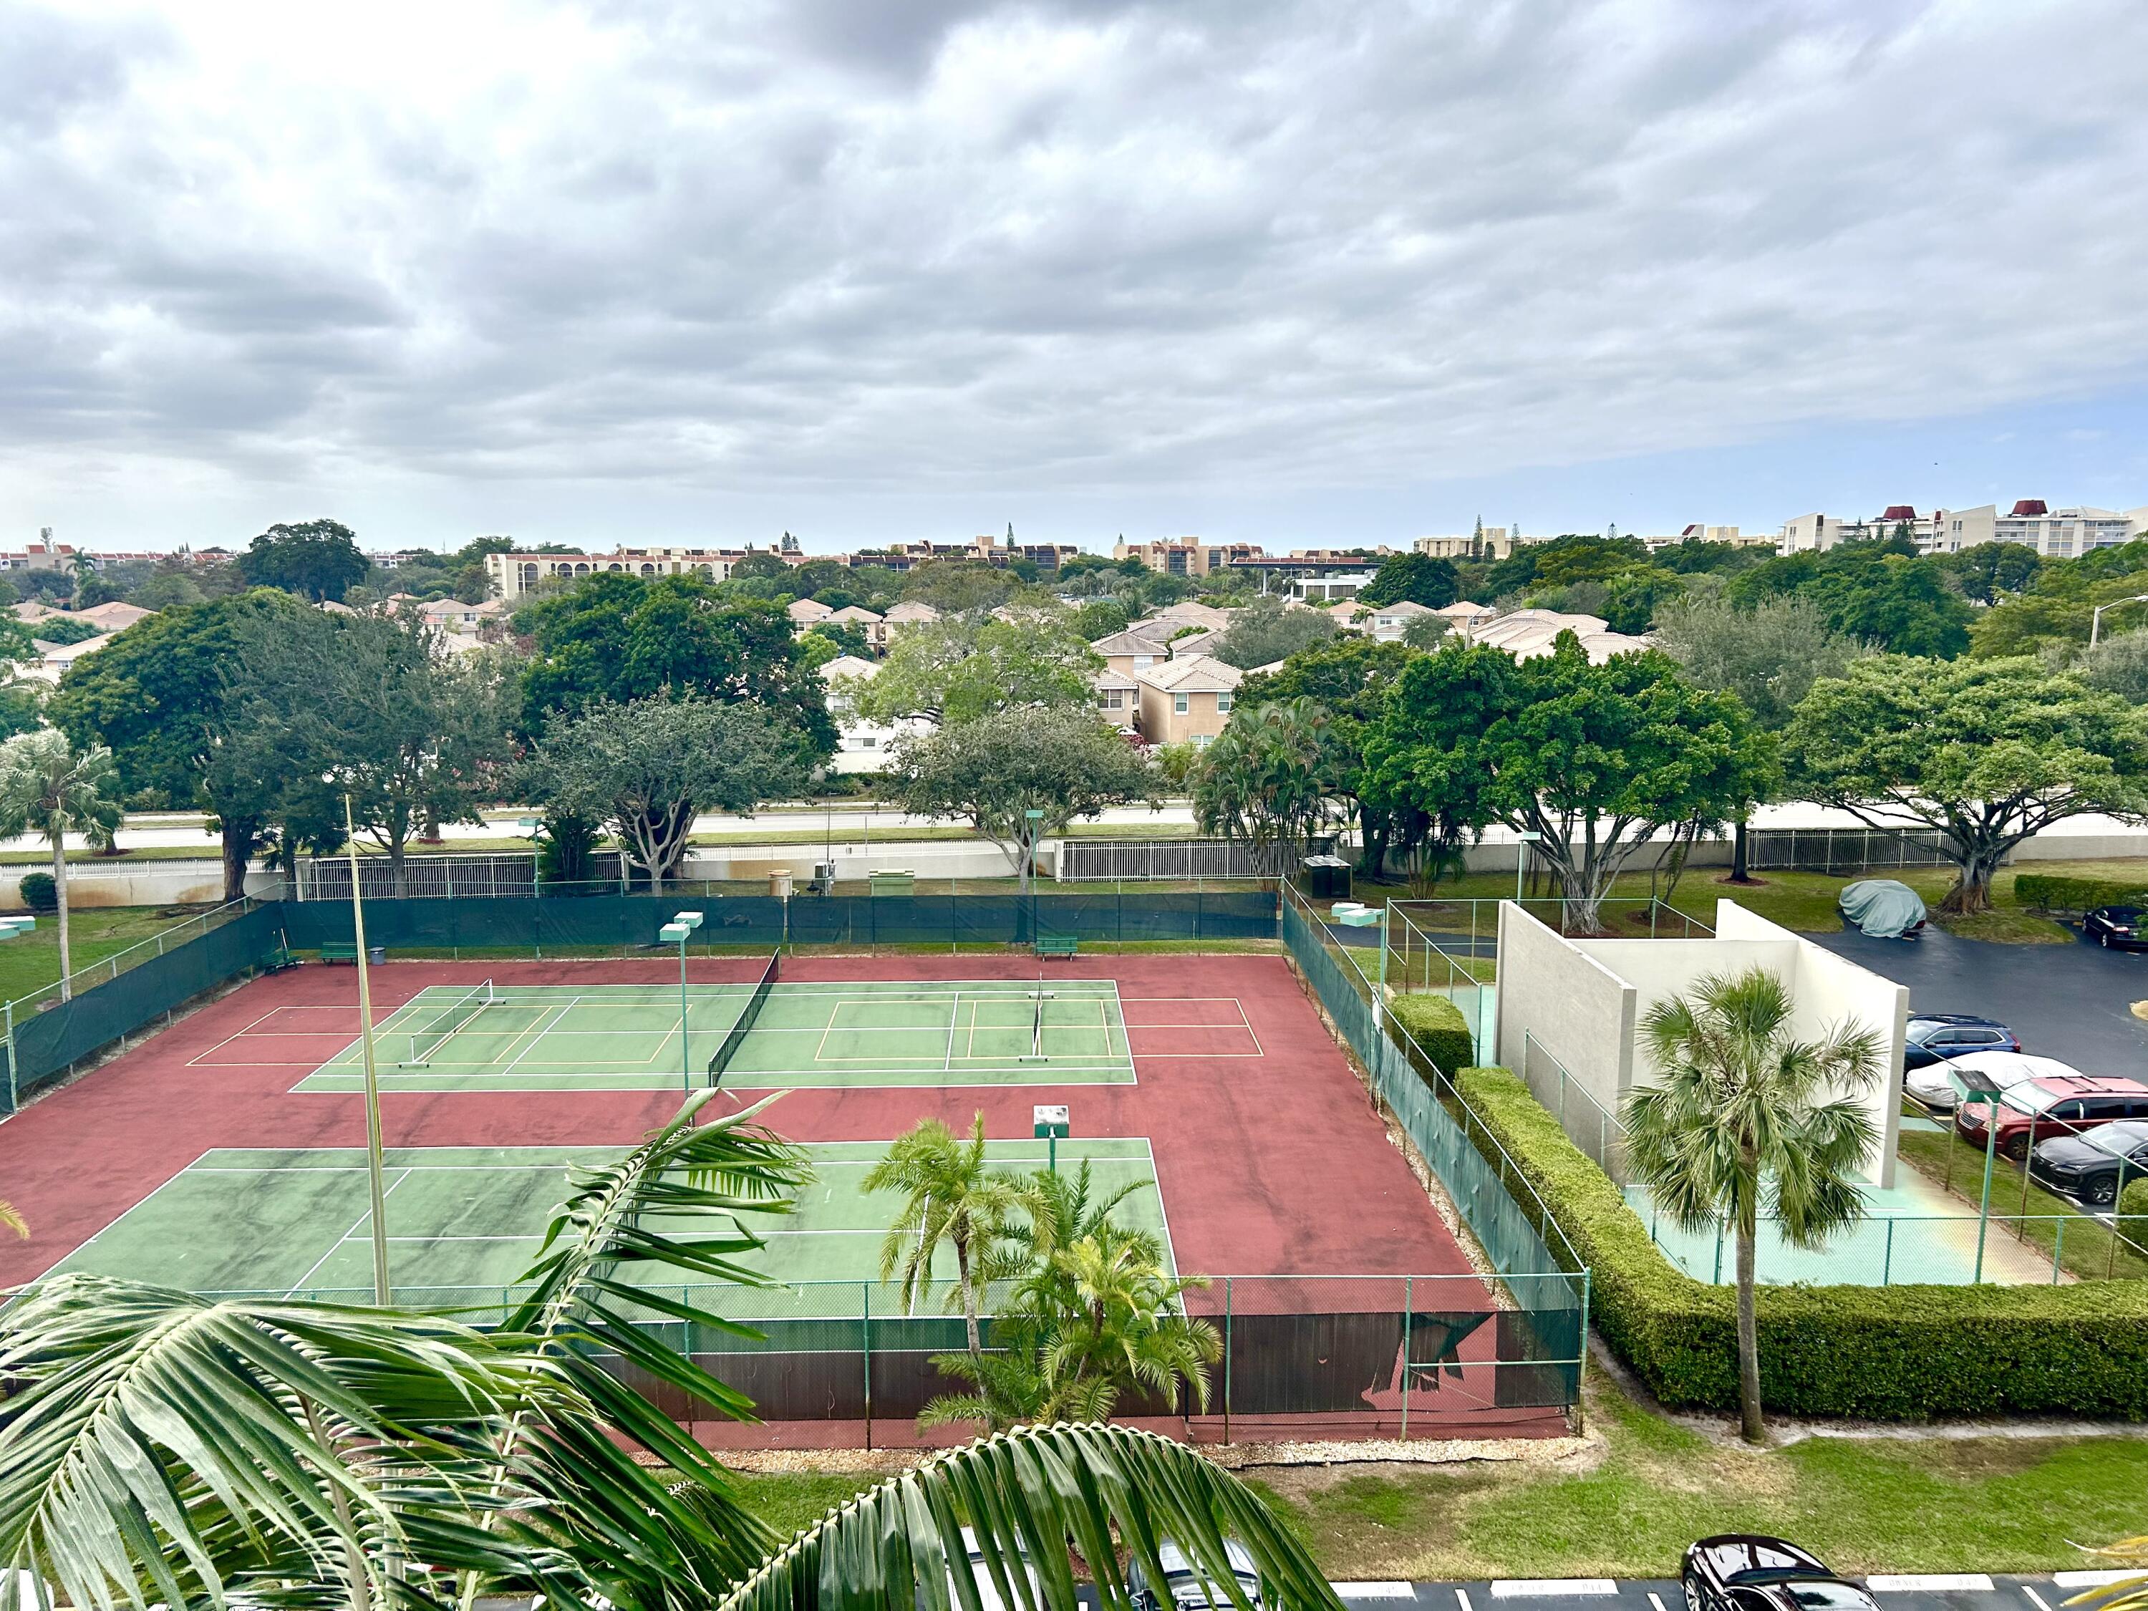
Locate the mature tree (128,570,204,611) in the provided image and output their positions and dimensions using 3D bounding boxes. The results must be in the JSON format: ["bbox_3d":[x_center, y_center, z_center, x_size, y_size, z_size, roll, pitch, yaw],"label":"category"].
[{"bbox_3d":[-134.943,-29.078,240.000,11.970,11.200,11.000,0,9,0],"label":"mature tree"}]

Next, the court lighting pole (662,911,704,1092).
[{"bbox_3d":[-10.257,5.692,42.916,0.750,5.450,1.900,0,9,-2],"label":"court lighting pole"}]

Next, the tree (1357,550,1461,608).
[{"bbox_3d":[51.740,-31.875,248.094,15.800,13.600,15.000,2,9,12],"label":"tree"}]

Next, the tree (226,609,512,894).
[{"bbox_3d":[-27.678,-1.279,63.554,10.417,12.620,9.320,0,9,0],"label":"tree"}]

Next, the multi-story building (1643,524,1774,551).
[{"bbox_3d":[246.000,-97.595,626.000,50.000,22.500,20.000,0,9,3],"label":"multi-story building"}]

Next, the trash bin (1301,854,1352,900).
[{"bbox_3d":[11.190,3.216,71.159,1.800,1.400,1.850,0,9,-2],"label":"trash bin"}]

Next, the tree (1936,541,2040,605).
[{"bbox_3d":[140.563,-32.382,247.984,14.737,15.752,13.961,0,9,0],"label":"tree"}]

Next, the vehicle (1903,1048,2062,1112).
[{"bbox_3d":[25.758,7.414,45.049,4.700,1.460,1.850,0,9,-2],"label":"vehicle"}]

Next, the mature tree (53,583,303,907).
[{"bbox_3d":[-37.823,-2.656,69.997,13.000,13.100,12.500,-5,11,-28],"label":"mature tree"}]

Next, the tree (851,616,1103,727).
[{"bbox_3d":[-6.280,-6.749,104.253,15.089,10.528,13.501,0,9,0],"label":"tree"}]

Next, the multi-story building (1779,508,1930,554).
[{"bbox_3d":[251.000,-80.741,511.000,20.000,26.000,60.000,-3,10,-17],"label":"multi-story building"}]

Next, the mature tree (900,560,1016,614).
[{"bbox_3d":[-17.797,-31.563,250.000,17.930,12.750,16.500,0,9,0],"label":"mature tree"}]

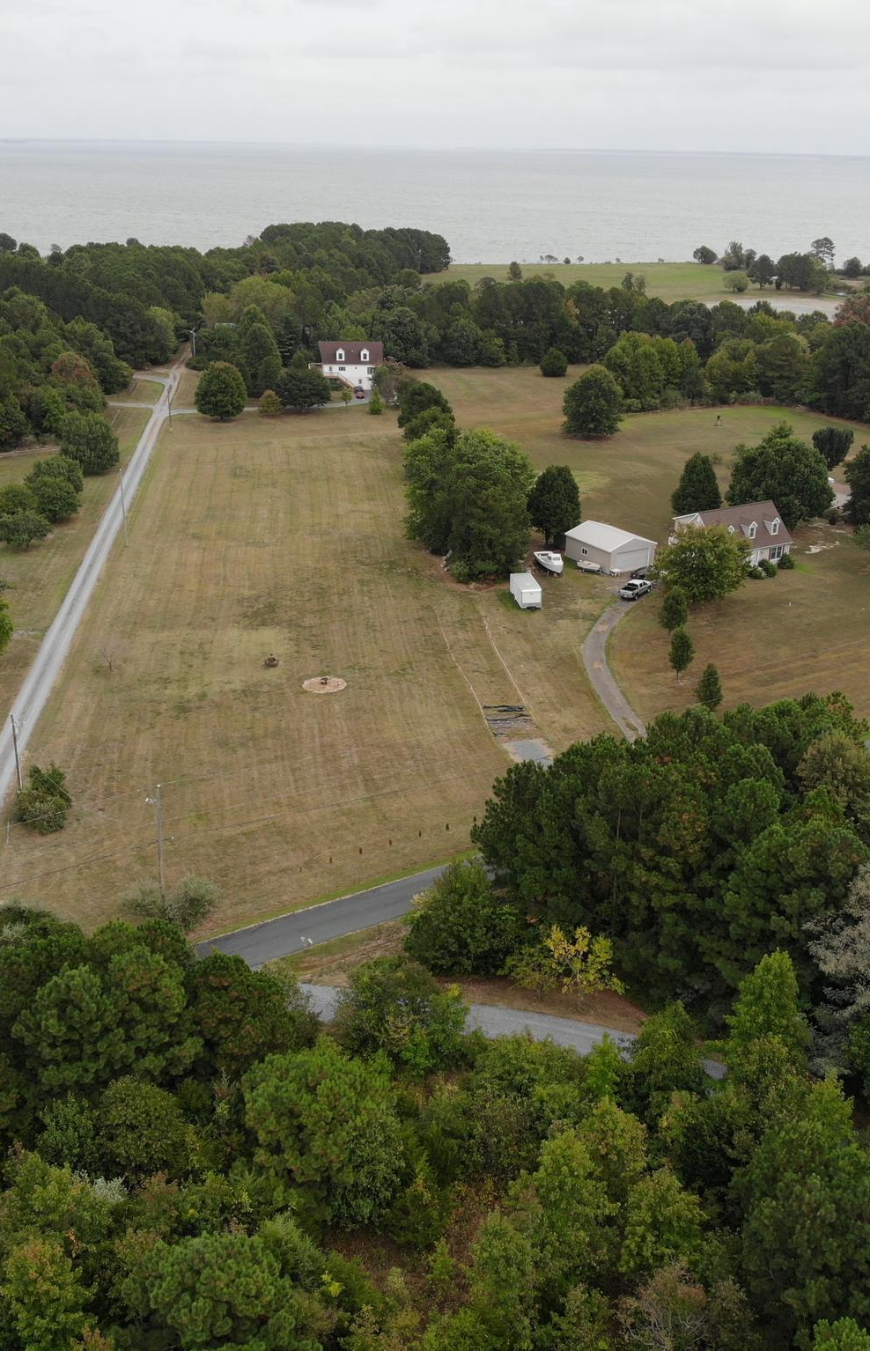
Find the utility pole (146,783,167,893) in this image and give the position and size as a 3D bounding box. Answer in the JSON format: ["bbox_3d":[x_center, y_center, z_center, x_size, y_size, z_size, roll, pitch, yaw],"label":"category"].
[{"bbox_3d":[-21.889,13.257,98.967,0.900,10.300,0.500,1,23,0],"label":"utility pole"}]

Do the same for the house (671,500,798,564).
[{"bbox_3d":[43.617,-20.606,182.647,14.300,7.500,9.600,-12,27,-28],"label":"house"}]

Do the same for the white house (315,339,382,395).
[{"bbox_3d":[-19.387,-72.134,291.487,14.000,10.200,9.200,-2,24,-7],"label":"white house"}]

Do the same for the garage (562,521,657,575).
[{"bbox_3d":[25.688,-19.128,183.011,8.900,4.700,10.300,-14,28,-31],"label":"garage"}]

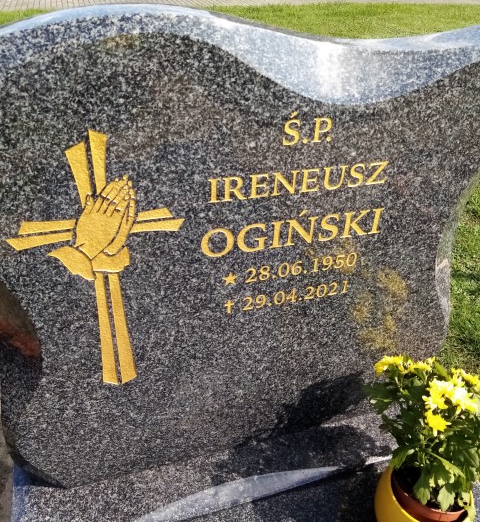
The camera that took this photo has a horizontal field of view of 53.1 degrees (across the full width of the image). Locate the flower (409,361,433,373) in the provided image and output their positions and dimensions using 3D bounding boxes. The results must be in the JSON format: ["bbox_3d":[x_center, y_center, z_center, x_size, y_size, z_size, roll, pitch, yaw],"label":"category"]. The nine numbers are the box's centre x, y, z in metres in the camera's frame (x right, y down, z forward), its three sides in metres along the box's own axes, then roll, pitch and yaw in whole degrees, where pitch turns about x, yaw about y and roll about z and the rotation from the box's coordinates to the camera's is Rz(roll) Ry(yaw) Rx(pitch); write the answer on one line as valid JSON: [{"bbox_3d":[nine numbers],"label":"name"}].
[{"bbox_3d":[0.308,0.182,0.820,0.041,0.022,0.034,20,40,23],"label":"flower"}]

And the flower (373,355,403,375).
[{"bbox_3d":[0.255,0.179,0.820,0.050,0.028,0.042,17,39,20],"label":"flower"}]

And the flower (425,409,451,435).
[{"bbox_3d":[0.318,0.260,0.775,0.042,0.038,0.030,24,41,27],"label":"flower"}]

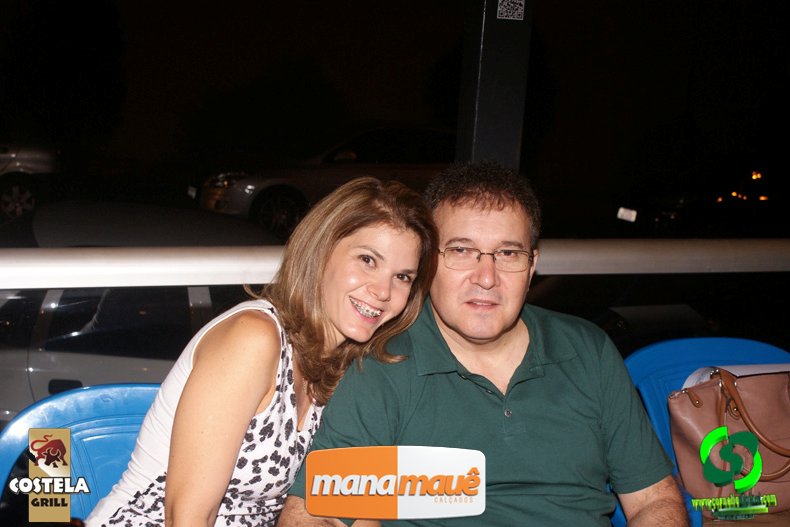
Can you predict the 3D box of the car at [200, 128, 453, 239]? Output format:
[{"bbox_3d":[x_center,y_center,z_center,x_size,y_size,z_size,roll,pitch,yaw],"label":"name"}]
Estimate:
[{"bbox_3d":[-0.443,-1.168,12.811,4.420,1.460,1.770,-1,13,-21],"label":"car"}]

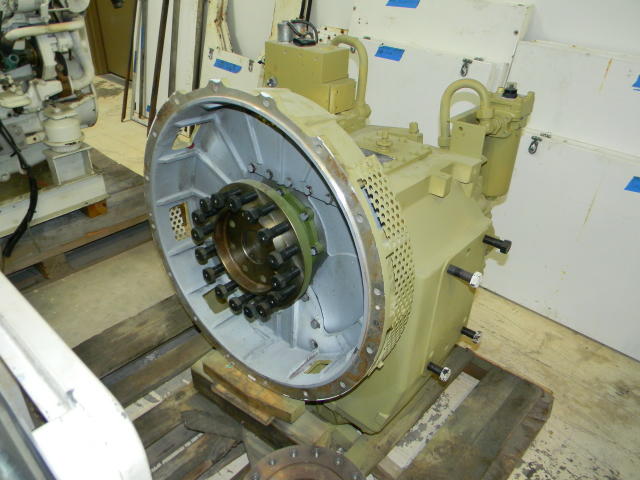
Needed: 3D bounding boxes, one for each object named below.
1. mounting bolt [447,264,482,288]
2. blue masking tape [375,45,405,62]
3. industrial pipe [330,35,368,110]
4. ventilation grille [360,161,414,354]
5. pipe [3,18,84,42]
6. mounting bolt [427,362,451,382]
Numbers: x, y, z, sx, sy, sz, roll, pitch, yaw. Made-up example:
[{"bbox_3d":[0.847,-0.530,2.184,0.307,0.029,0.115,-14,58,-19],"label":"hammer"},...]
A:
[{"bbox_3d":[0.345,0.085,1.239,0.084,0.036,0.036,25,36,32],"label":"mounting bolt"},{"bbox_3d":[0.322,-0.857,2.384,0.147,0.049,0.003,28,23,35],"label":"blue masking tape"},{"bbox_3d":[0.070,-0.377,1.180,0.030,0.155,0.115,25,36,32],"label":"industrial pipe"},{"bbox_3d":[0.120,0.076,0.952,0.078,0.435,0.080,16,31,37],"label":"ventilation grille"},{"bbox_3d":[-1.050,-0.797,1.970,0.036,0.036,0.305,25,42,32],"label":"pipe"},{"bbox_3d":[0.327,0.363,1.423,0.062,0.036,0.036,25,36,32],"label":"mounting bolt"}]

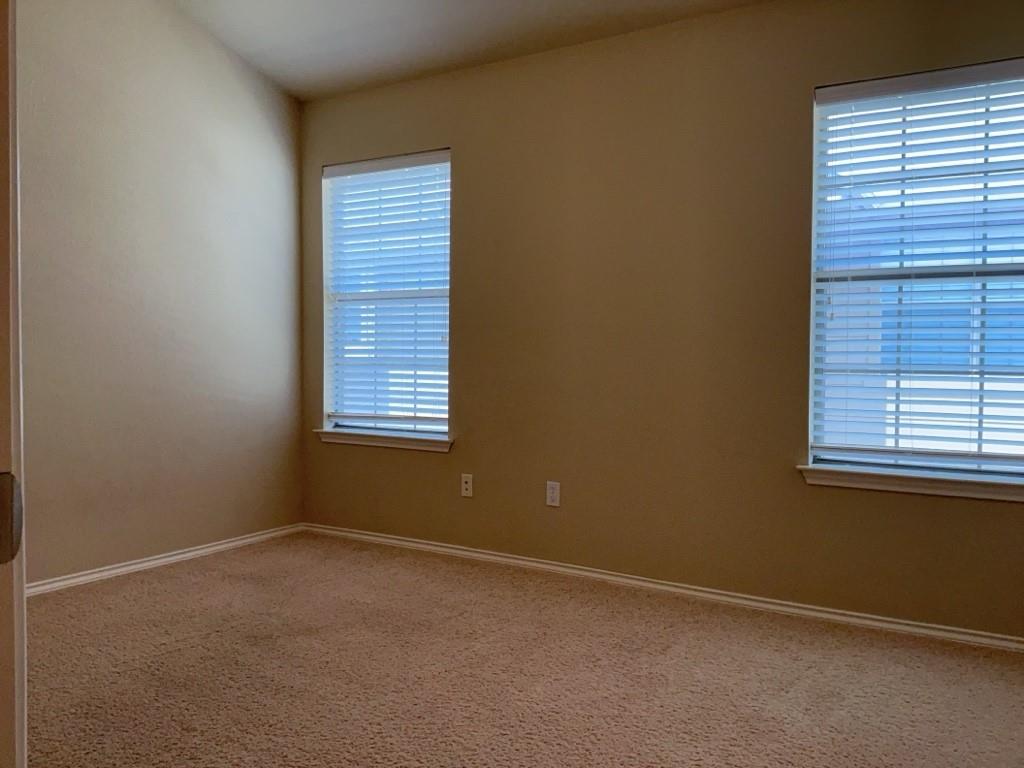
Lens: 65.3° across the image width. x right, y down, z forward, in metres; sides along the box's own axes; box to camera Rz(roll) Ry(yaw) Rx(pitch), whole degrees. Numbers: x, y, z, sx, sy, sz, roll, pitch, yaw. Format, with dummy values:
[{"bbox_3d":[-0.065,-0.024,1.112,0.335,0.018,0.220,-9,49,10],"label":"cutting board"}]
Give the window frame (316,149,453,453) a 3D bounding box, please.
[{"bbox_3d":[-0.682,-0.494,4.383,0.875,1.450,0.070,2,3,31],"label":"window frame"}]

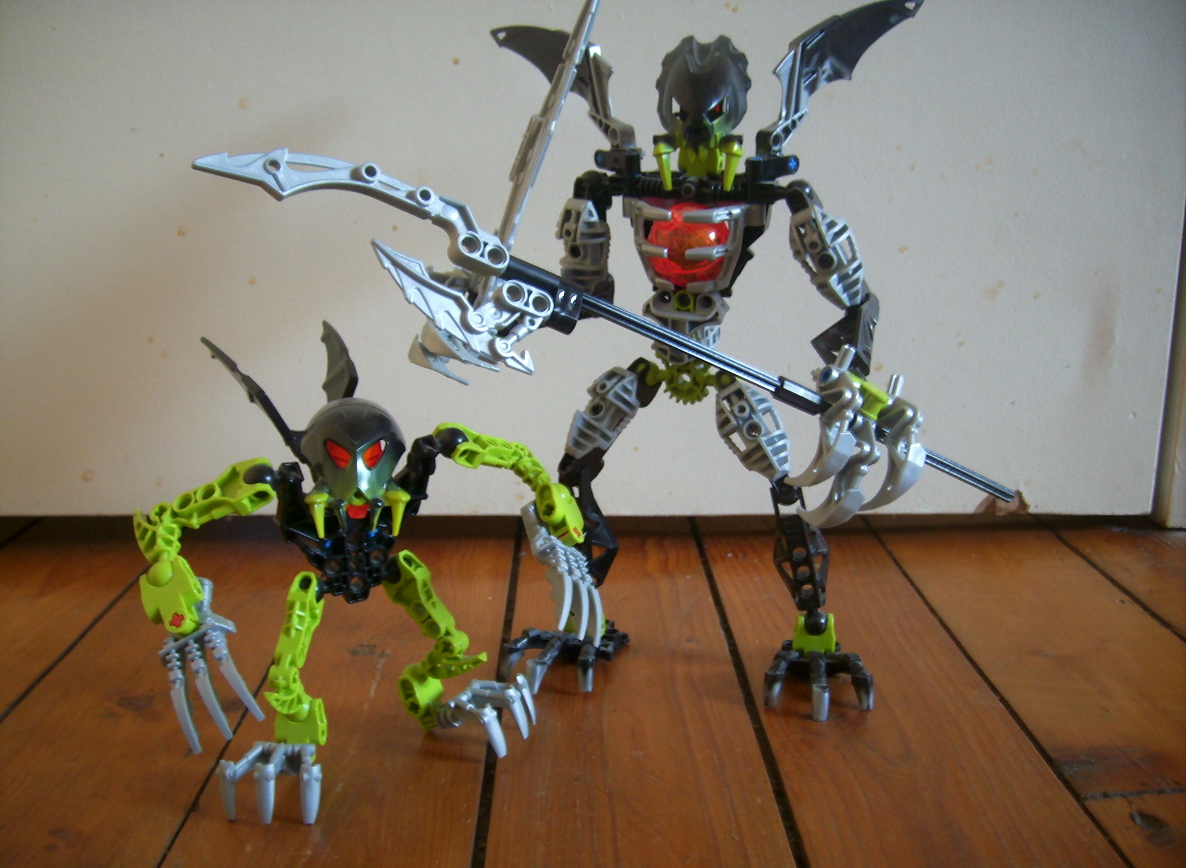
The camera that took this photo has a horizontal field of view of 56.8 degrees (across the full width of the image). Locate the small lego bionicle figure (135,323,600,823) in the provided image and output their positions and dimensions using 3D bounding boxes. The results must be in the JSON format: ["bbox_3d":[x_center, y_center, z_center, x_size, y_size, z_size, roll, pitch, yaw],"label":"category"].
[{"bbox_3d":[-0.078,0.039,0.377,0.145,0.142,0.098,-6,17,-23],"label":"small lego bionicle figure"}]

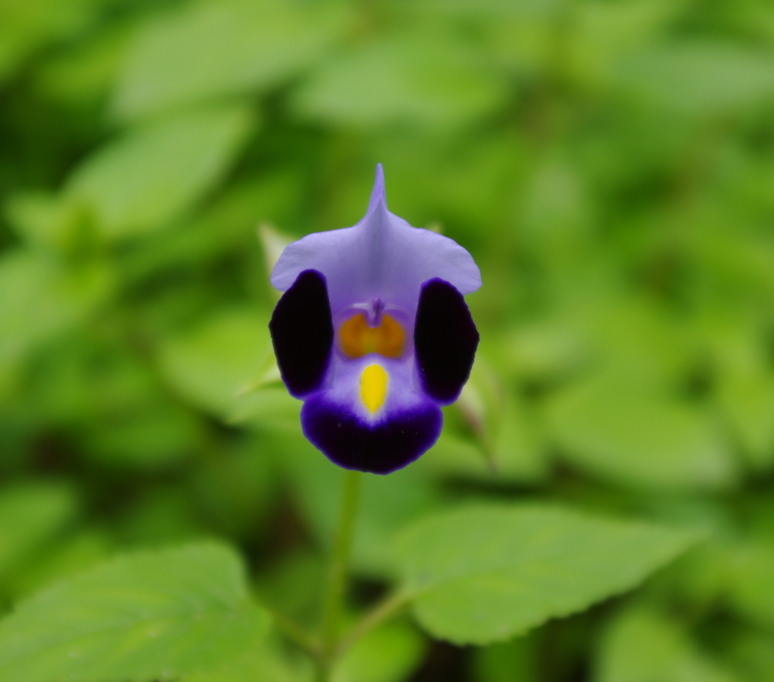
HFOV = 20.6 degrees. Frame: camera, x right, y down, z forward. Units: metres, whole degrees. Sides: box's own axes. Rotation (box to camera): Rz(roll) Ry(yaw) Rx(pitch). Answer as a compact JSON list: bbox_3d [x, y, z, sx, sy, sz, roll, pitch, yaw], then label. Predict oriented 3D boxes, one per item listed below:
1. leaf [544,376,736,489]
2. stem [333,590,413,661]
[{"bbox_3d":[0.053,0.019,0.450,0.042,0.010,0.025,22,44,10],"label":"leaf"},{"bbox_3d":[-0.002,0.048,0.360,0.018,0.003,0.003,-42,90,-15],"label":"stem"}]

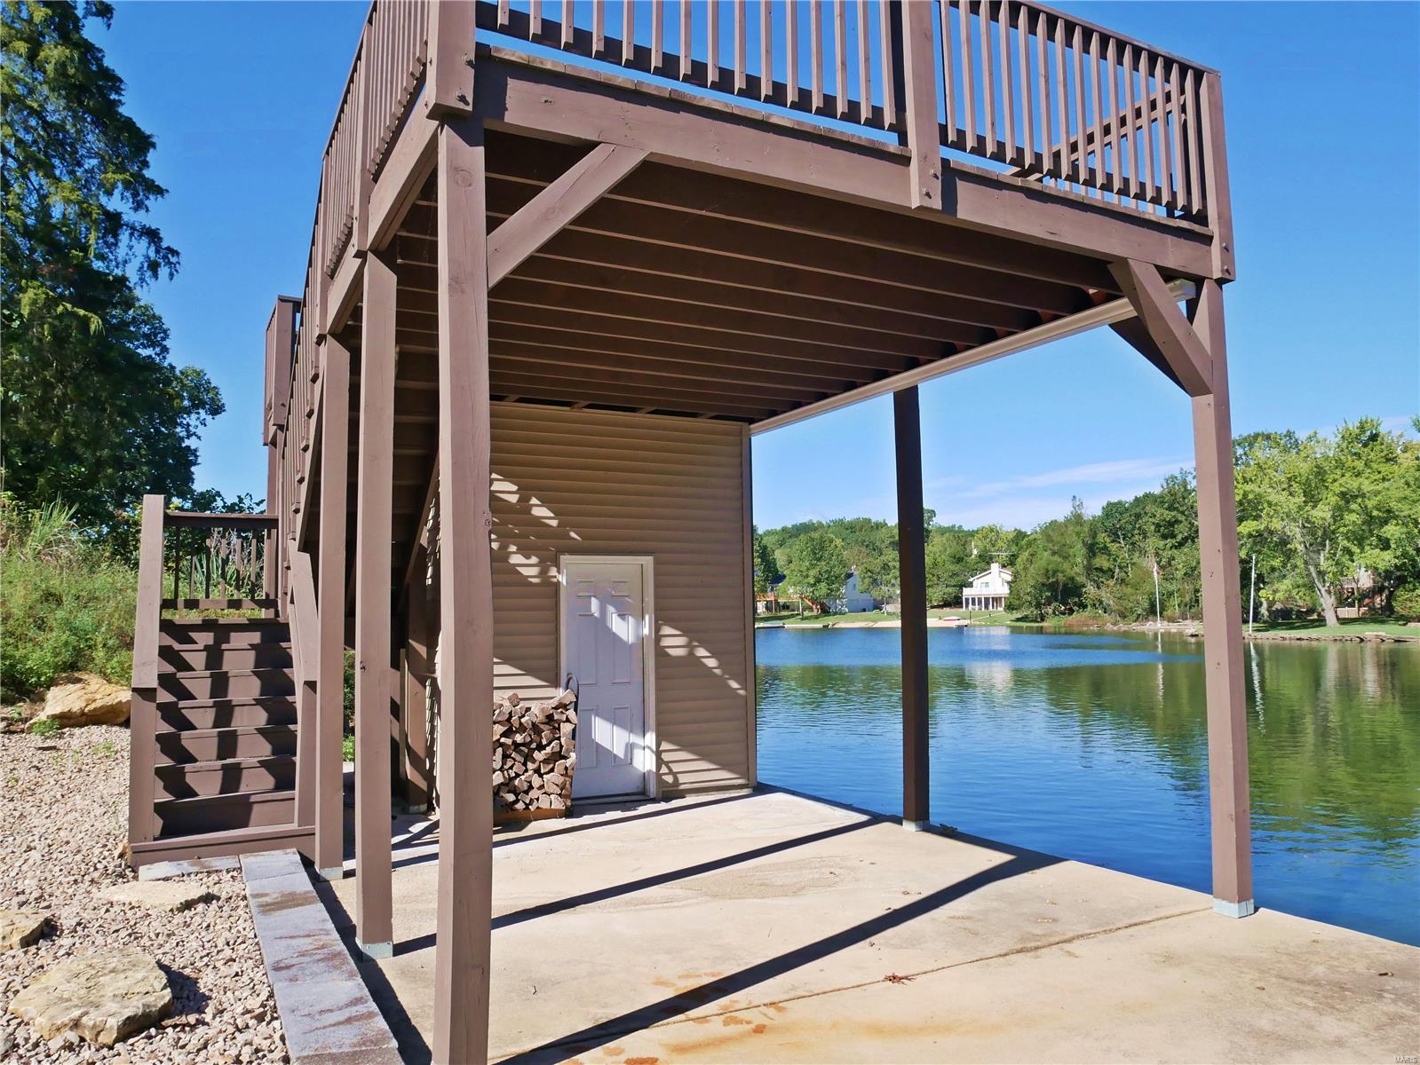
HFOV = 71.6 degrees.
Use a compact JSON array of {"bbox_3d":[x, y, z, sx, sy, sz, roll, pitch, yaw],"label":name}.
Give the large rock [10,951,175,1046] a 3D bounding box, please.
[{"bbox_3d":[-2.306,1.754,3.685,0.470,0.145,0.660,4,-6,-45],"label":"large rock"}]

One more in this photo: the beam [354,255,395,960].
[{"bbox_3d":[-1.668,0.324,4.916,0.140,3.470,0.140,2,-5,-27],"label":"beam"}]

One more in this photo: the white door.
[{"bbox_3d":[-0.888,1.267,8.507,0.840,2.080,0.080,1,-5,-29],"label":"white door"}]

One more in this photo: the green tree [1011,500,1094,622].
[{"bbox_3d":[39.618,3.210,114.000,9.500,13.700,9.000,-2,-4,19],"label":"green tree"}]

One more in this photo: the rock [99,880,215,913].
[{"bbox_3d":[-2.923,1.910,5.171,0.580,0.085,0.320,-2,-5,20],"label":"rock"}]

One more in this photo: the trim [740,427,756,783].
[{"bbox_3d":[0.351,0.657,9.249,0.090,3.370,0.080,1,-5,-29],"label":"trim"}]

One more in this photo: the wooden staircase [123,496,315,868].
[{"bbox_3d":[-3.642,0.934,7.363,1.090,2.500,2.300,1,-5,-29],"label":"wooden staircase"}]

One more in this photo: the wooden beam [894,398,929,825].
[{"bbox_3d":[1.520,0.545,7.450,0.140,3.330,0.140,2,-5,-27],"label":"wooden beam"}]

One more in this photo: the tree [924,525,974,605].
[{"bbox_3d":[37.628,5.150,155.000,8.300,12.600,8.000,-2,-4,14],"label":"tree"}]

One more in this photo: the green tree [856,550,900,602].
[{"bbox_3d":[22.319,6.194,125.000,6.600,8.200,6.600,-2,-4,10],"label":"green tree"}]

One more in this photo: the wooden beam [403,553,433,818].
[{"bbox_3d":[-2.443,1.193,8.241,0.150,2.240,0.150,1,-5,-29],"label":"wooden beam"}]

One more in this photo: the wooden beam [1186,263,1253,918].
[{"bbox_3d":[2.790,0.327,5.383,0.140,3.420,0.140,2,-5,-27],"label":"wooden beam"}]

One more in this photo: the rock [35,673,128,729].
[{"bbox_3d":[-5.124,1.387,8.100,0.780,0.390,0.520,2,-5,-27],"label":"rock"}]

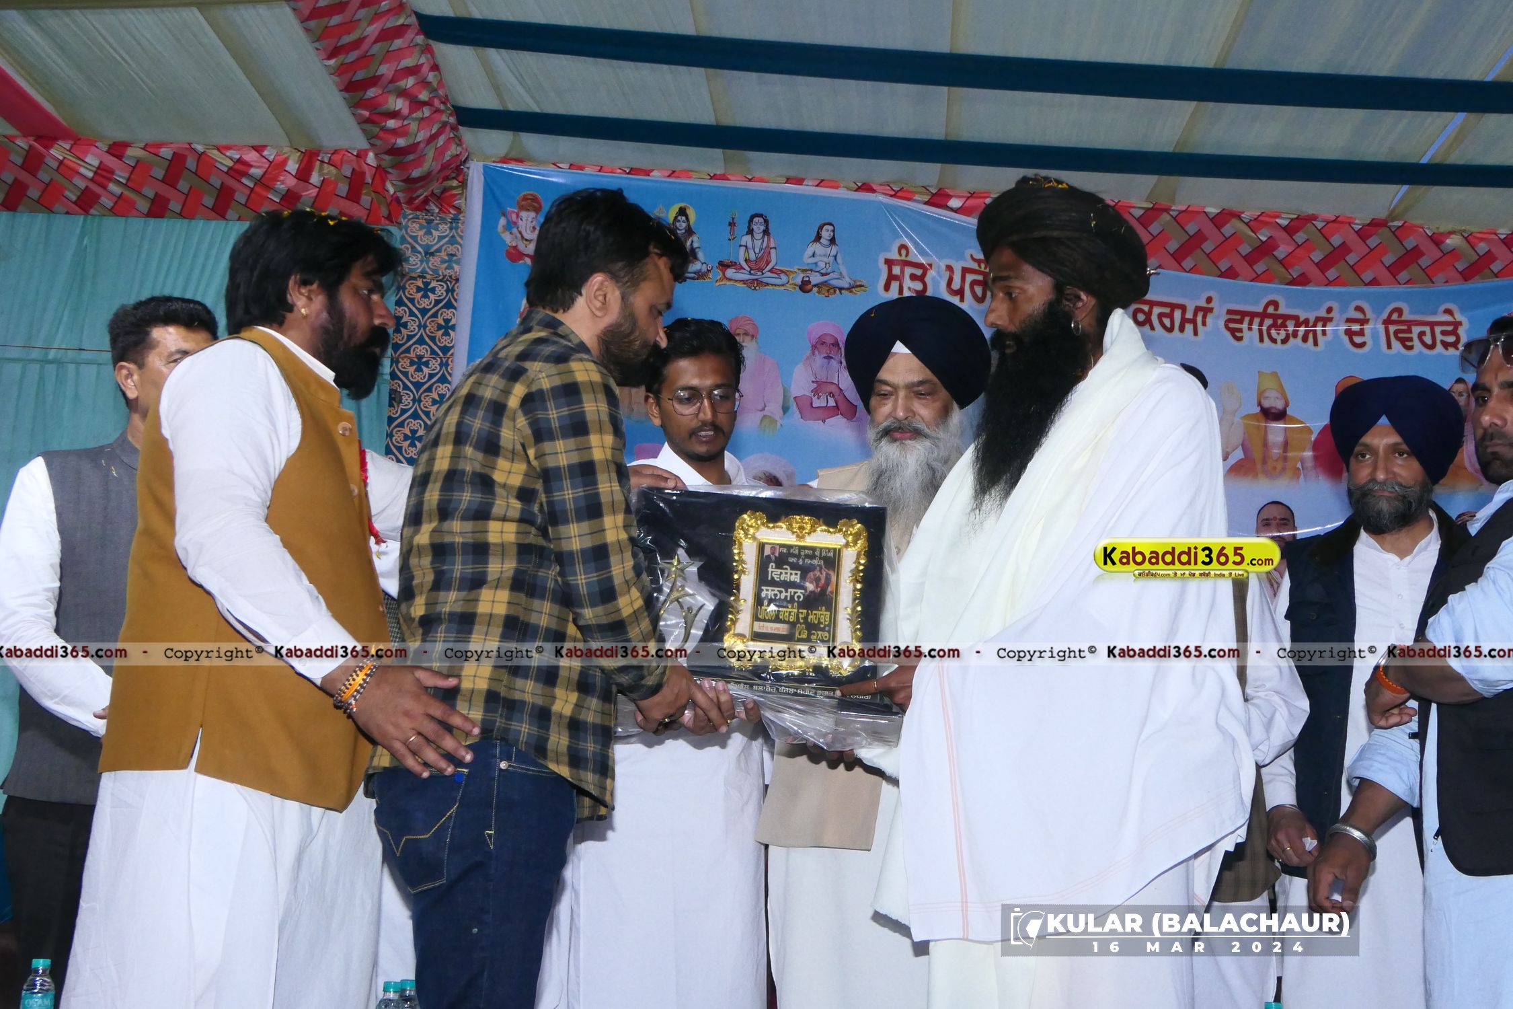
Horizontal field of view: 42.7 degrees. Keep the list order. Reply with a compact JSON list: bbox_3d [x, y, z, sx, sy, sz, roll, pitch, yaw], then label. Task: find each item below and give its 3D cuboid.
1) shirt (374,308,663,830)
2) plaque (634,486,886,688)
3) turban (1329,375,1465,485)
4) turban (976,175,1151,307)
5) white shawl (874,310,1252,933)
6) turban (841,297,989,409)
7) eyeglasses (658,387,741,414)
[{"bbox_3d":[-0.336,0.087,2.730,0.420,0.740,0.480,5,-12,-17],"label":"shirt"},{"bbox_3d":[0.007,0.132,2.700,0.355,0.285,0.060,4,-18,-4],"label":"plaque"},{"bbox_3d":[1.172,-0.134,3.540,0.245,0.185,0.245,-2,-10,27],"label":"turban"},{"bbox_3d":[0.443,-0.380,2.800,0.250,0.190,0.220,5,-10,-12],"label":"turban"},{"bbox_3d":[0.430,0.257,2.680,0.450,1.060,0.510,7,-12,-22],"label":"white shawl"},{"bbox_3d":[0.288,-0.272,3.450,0.255,0.185,0.250,1,-6,16],"label":"turban"},{"bbox_3d":[-0.109,-0.188,3.485,0.139,0.048,0.140,-4,6,-16],"label":"eyeglasses"}]

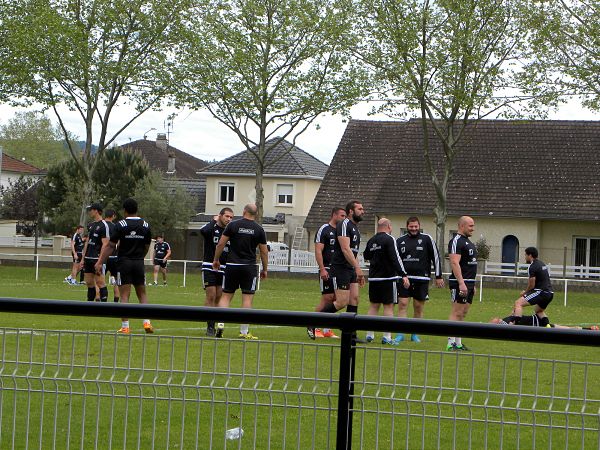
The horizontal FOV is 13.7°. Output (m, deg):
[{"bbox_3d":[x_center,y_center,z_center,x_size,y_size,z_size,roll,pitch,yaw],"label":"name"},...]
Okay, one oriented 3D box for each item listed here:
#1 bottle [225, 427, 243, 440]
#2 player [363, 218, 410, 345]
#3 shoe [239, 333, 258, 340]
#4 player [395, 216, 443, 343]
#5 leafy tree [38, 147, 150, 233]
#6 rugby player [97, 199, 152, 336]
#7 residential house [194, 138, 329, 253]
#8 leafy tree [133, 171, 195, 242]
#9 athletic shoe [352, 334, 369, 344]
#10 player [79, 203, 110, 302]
[{"bbox_3d":[-0.426,1.364,16.300,0.066,0.066,0.200,2,-1,19],"label":"bottle"},{"bbox_3d":[1.233,0.805,36.000,0.620,1.800,0.440,2,-1,27],"label":"player"},{"bbox_3d":[-0.705,1.538,34.500,0.300,0.120,0.110,3,-1,-21],"label":"shoe"},{"bbox_3d":[1.702,0.800,36.300,0.760,1.830,0.480,2,-1,12],"label":"player"},{"bbox_3d":[-10.703,-1.172,130.000,5.800,5.900,5.200,2,-1,0],"label":"leafy tree"},{"bbox_3d":[-2.461,0.579,35.000,0.760,1.880,0.480,2,-1,0],"label":"rugby player"},{"bbox_3d":[-1.683,-1.232,150.000,7.400,8.200,8.200,2,-1,24],"label":"residential house"},{"bbox_3d":[-6.891,-0.505,126.000,3.200,4.500,3.100,2,-1,0],"label":"leafy tree"},{"bbox_3d":[0.839,1.614,35.300,0.290,0.120,0.110,2,-1,10],"label":"athletic shoe"},{"bbox_3d":[-3.474,0.585,42.300,0.530,1.900,0.380,2,-1,41],"label":"player"}]

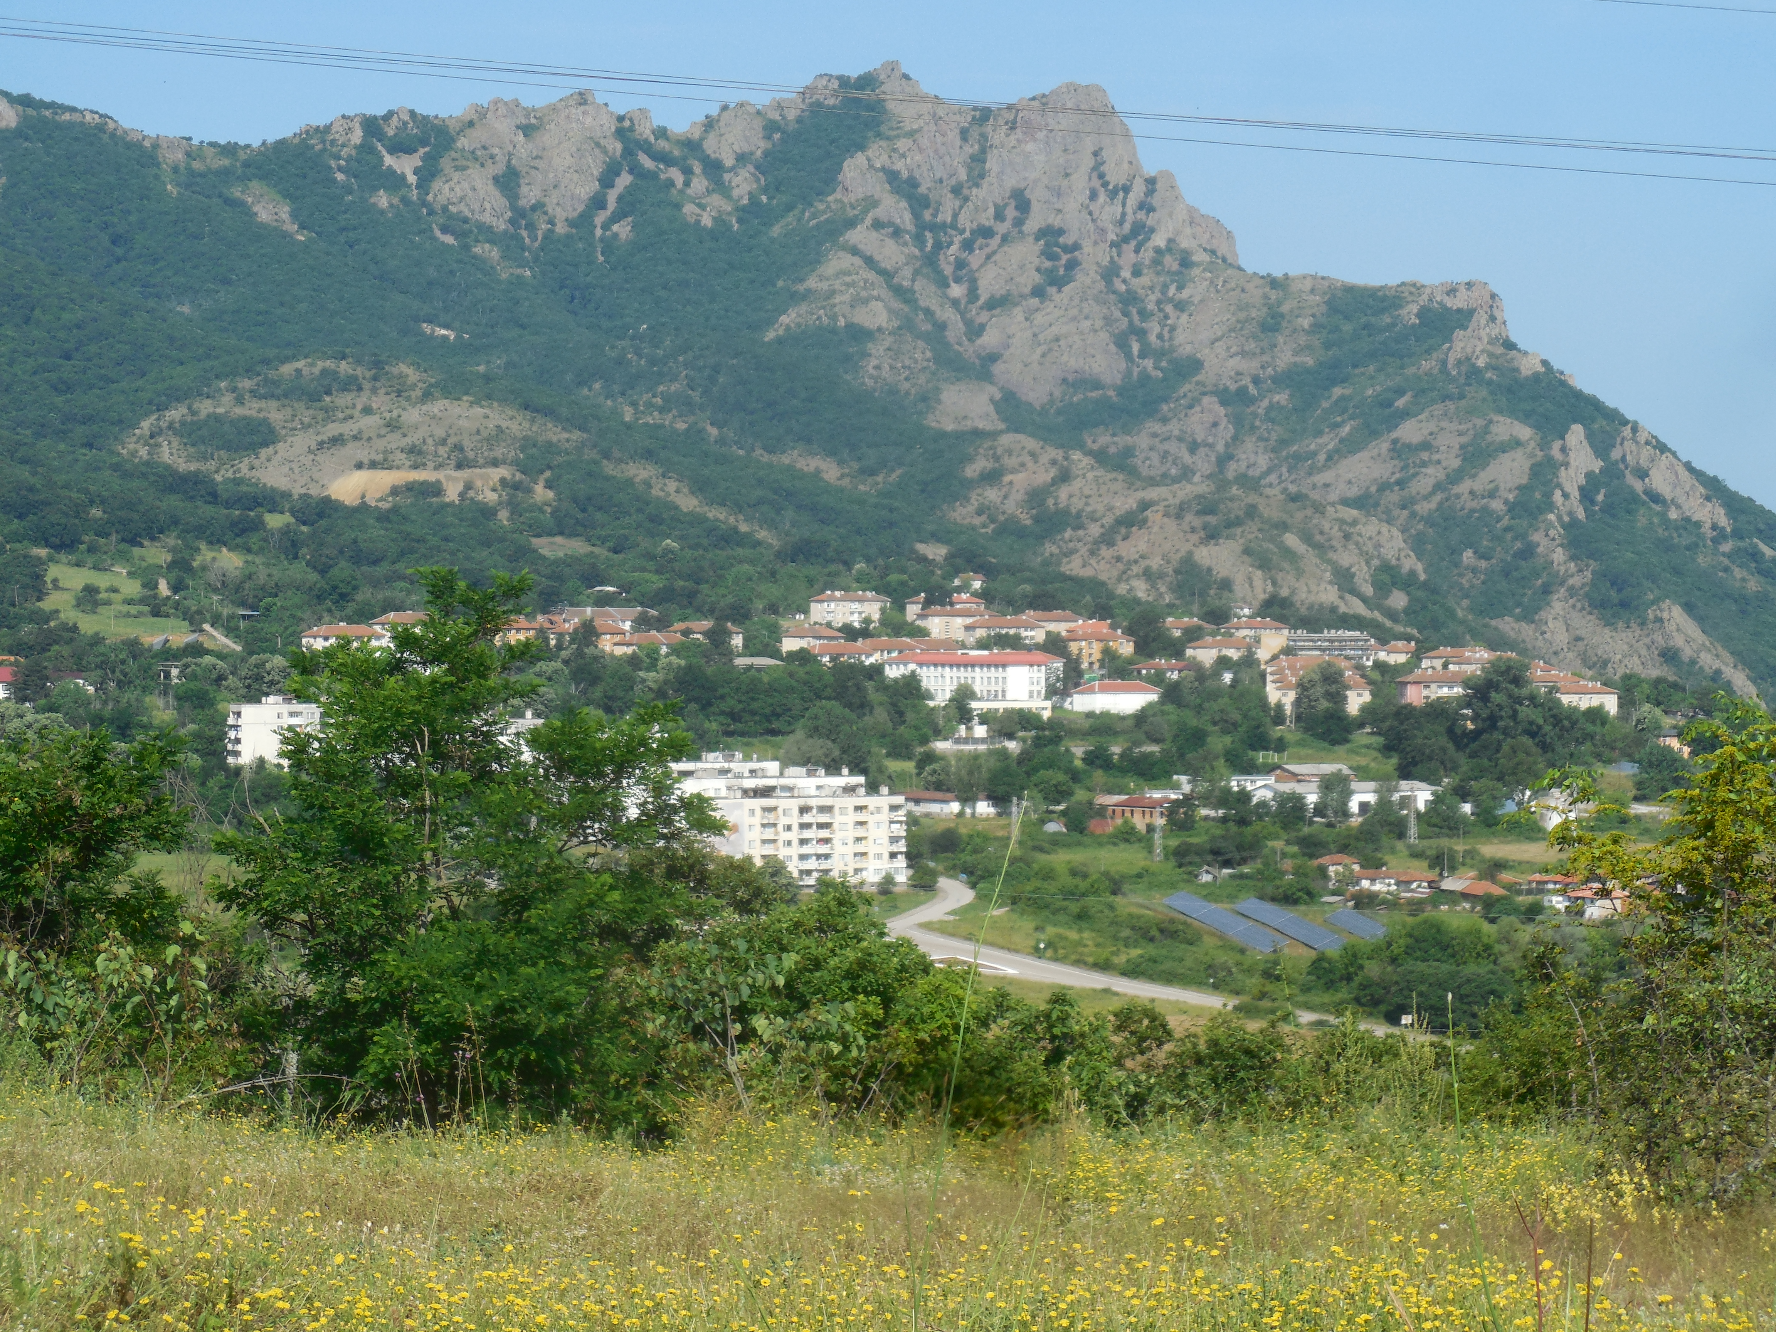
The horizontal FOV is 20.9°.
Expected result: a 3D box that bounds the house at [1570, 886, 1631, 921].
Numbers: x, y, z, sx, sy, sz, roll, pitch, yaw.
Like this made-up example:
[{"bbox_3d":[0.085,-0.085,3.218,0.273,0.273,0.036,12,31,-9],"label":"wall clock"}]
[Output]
[{"bbox_3d":[151.100,50.400,1025.000,12.000,7.400,8.800,0,0,17],"label":"house"}]

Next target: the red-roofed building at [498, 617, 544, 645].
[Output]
[{"bbox_3d":[-116.600,-10.800,1530.000,13.500,9.300,10.000,0,0,-14],"label":"red-roofed building"}]

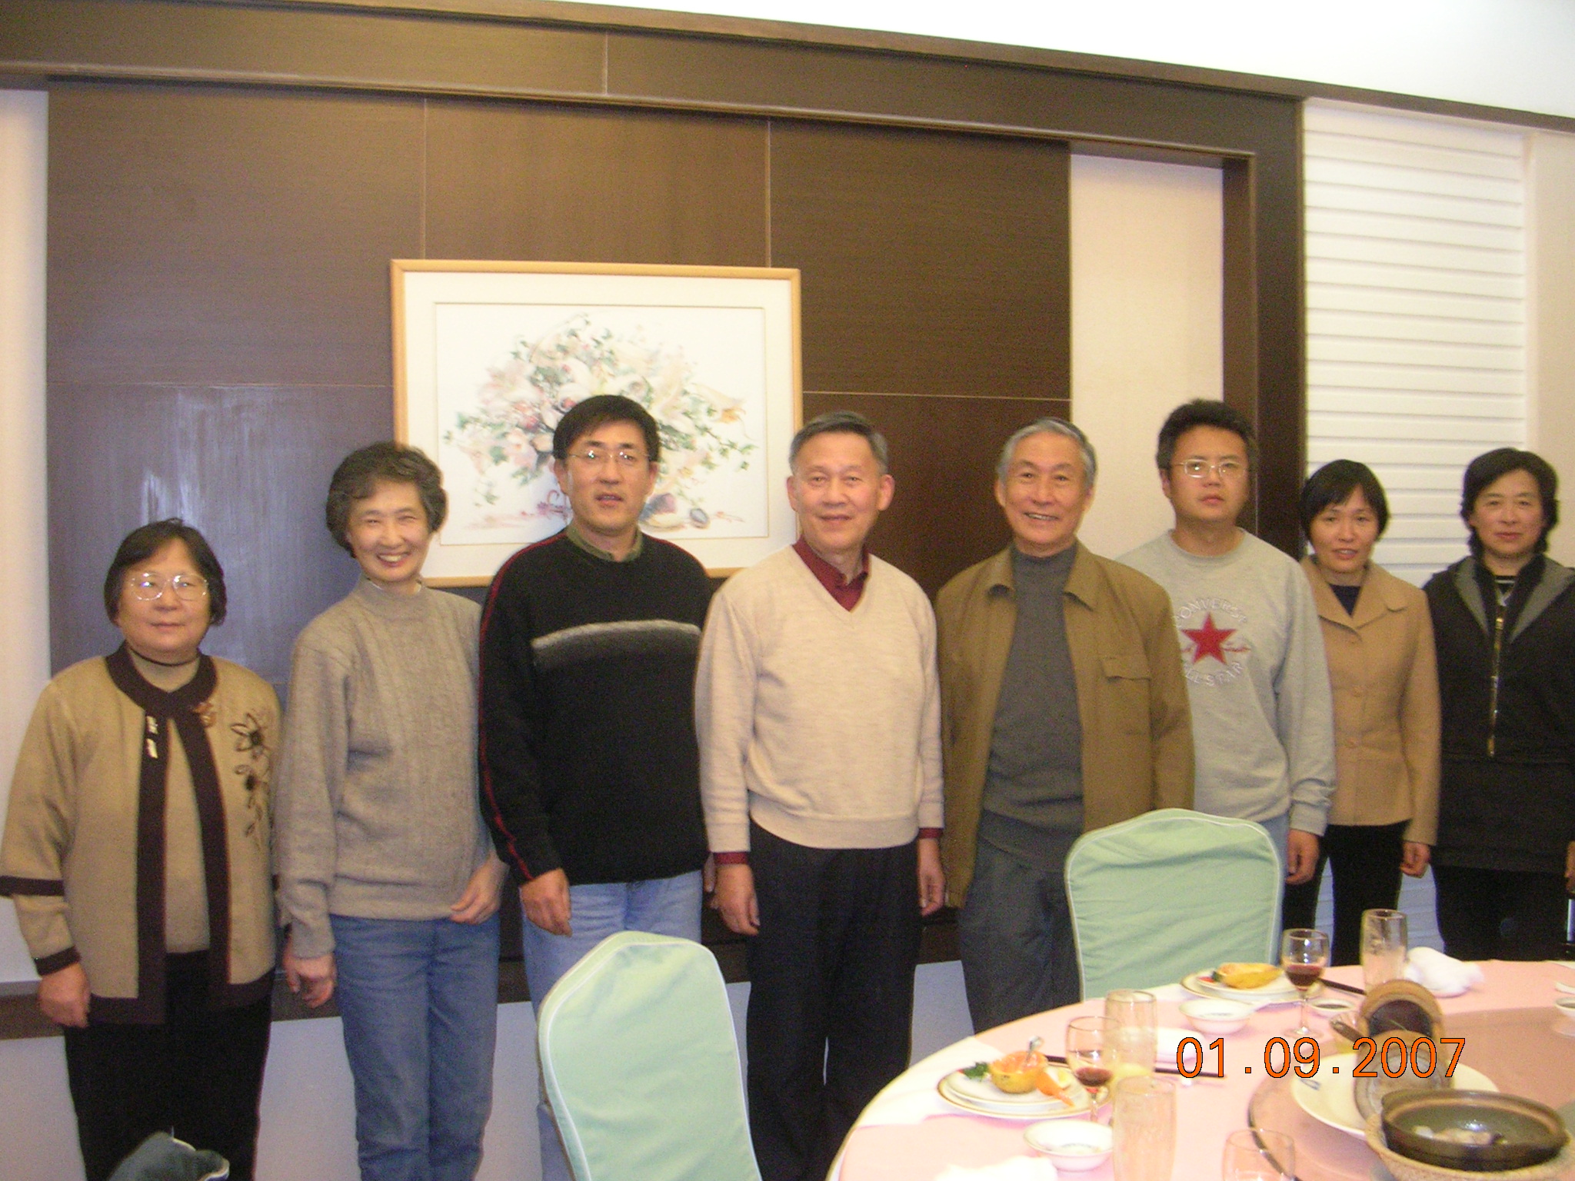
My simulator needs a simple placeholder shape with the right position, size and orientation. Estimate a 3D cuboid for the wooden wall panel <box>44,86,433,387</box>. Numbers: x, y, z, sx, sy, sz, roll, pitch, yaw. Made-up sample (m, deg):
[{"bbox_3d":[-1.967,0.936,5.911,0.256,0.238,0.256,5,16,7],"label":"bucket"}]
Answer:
[{"bbox_3d":[-1.069,-0.690,3.350,0.710,0.575,0.040,-1,2,-19],"label":"wooden wall panel"}]

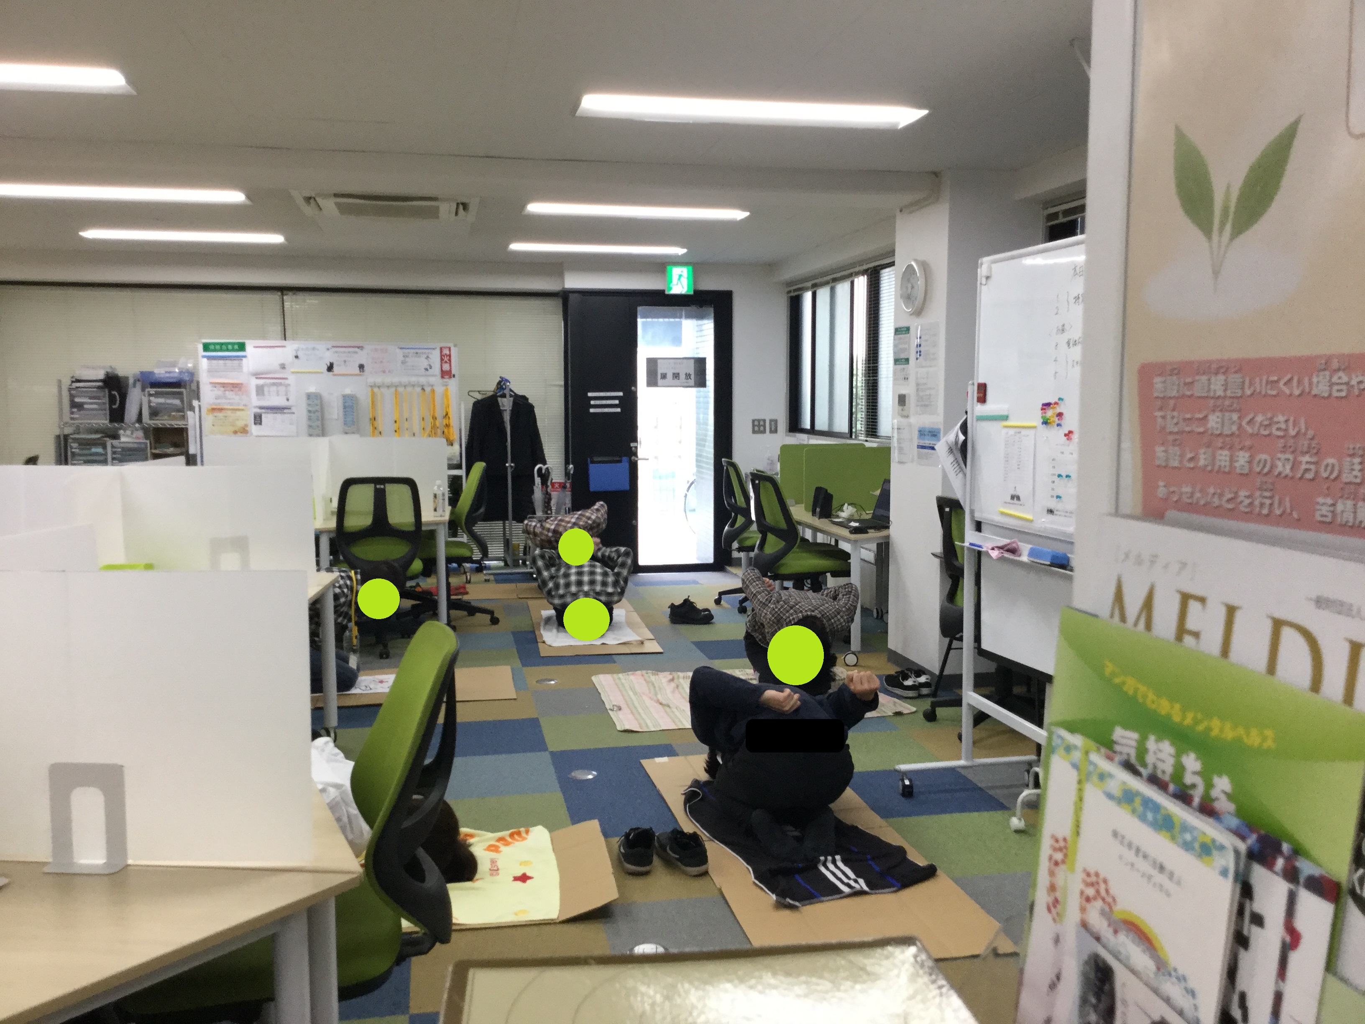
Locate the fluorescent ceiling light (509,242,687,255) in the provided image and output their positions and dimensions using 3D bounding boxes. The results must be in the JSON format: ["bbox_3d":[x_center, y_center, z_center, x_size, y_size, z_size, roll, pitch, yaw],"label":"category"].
[{"bbox_3d":[-0.605,-1.874,8.711,1.250,0.070,0.300,-1,6,-11],"label":"fluorescent ceiling light"}]

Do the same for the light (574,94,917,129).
[{"bbox_3d":[0.252,-1.448,4.437,1.250,0.070,0.300,-1,6,-11],"label":"light"}]

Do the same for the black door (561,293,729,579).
[{"bbox_3d":[-0.264,-0.649,9.757,1.350,2.209,0.100,-1,6,-11],"label":"black door"}]

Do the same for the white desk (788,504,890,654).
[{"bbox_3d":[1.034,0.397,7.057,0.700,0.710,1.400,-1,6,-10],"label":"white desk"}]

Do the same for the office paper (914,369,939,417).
[{"bbox_3d":[1.192,-0.582,5.976,0.006,0.215,0.285,-1,6,-11],"label":"office paper"}]

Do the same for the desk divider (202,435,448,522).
[{"bbox_3d":[-2.157,-0.207,7.293,1.660,0.470,0.030,2,6,17],"label":"desk divider"}]

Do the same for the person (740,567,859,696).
[{"bbox_3d":[0.543,0.559,6.111,0.580,0.560,0.850,0,6,0],"label":"person"}]

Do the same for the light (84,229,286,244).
[{"bbox_3d":[-3.325,-1.841,8.200,1.260,0.070,0.300,-1,6,-11],"label":"light"}]

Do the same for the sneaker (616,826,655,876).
[{"bbox_3d":[-0.142,1.019,3.794,0.105,0.105,0.285,-1,6,-7],"label":"sneaker"}]

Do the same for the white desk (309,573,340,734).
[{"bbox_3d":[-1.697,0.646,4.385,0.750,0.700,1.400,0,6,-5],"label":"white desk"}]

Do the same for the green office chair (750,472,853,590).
[{"bbox_3d":[0.689,0.274,6.881,0.620,0.975,0.600,-1,6,-11],"label":"green office chair"}]

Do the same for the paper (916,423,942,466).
[{"bbox_3d":[1.206,-0.329,5.972,0.005,0.210,0.297,-1,6,-11],"label":"paper"}]

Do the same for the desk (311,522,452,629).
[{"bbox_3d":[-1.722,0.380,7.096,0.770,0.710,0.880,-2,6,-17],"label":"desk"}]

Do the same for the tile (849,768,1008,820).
[{"bbox_3d":[0.841,1.004,4.393,0.500,0.008,0.500,-1,6,-11],"label":"tile"}]

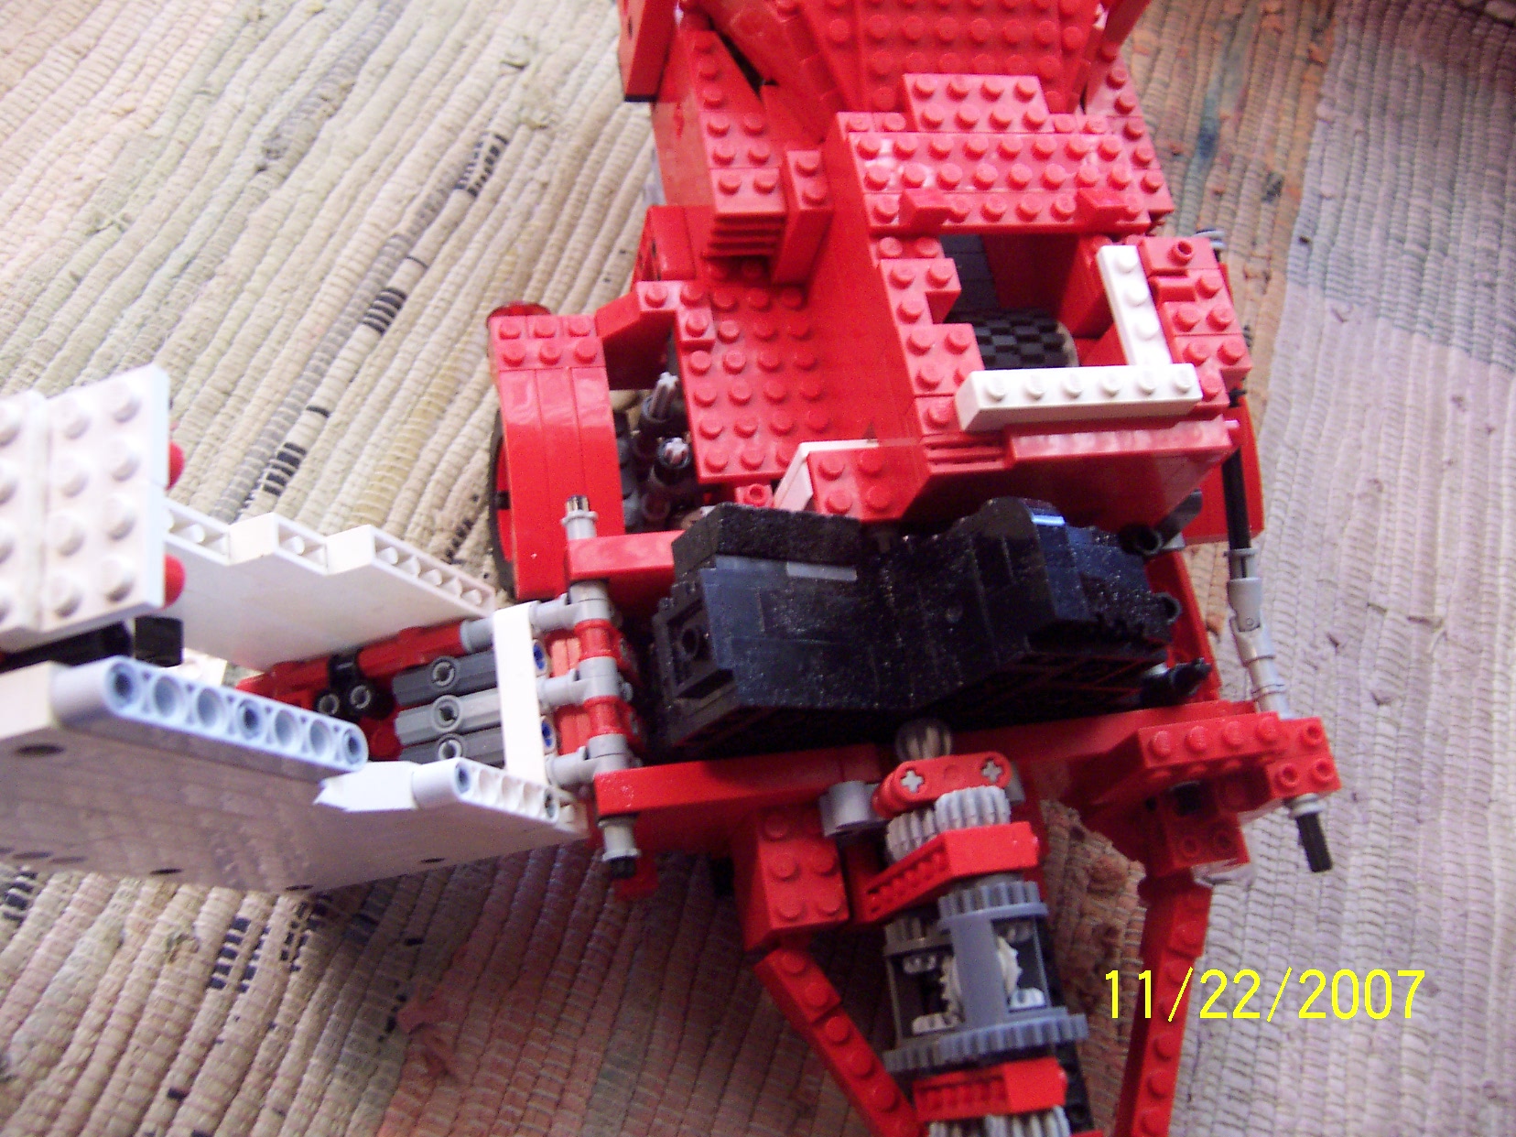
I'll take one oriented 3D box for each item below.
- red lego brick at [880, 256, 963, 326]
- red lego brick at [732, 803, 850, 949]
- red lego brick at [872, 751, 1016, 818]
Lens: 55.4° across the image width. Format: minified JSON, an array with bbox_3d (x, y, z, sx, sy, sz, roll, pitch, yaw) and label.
[{"bbox_3d":[0.033,-0.055,0.297,0.016,0.011,0.016,-5,67,-14],"label":"red lego brick"},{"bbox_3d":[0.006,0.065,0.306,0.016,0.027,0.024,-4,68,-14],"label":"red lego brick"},{"bbox_3d":[0.035,0.041,0.274,0.024,0.012,0.008,-5,67,-16],"label":"red lego brick"}]

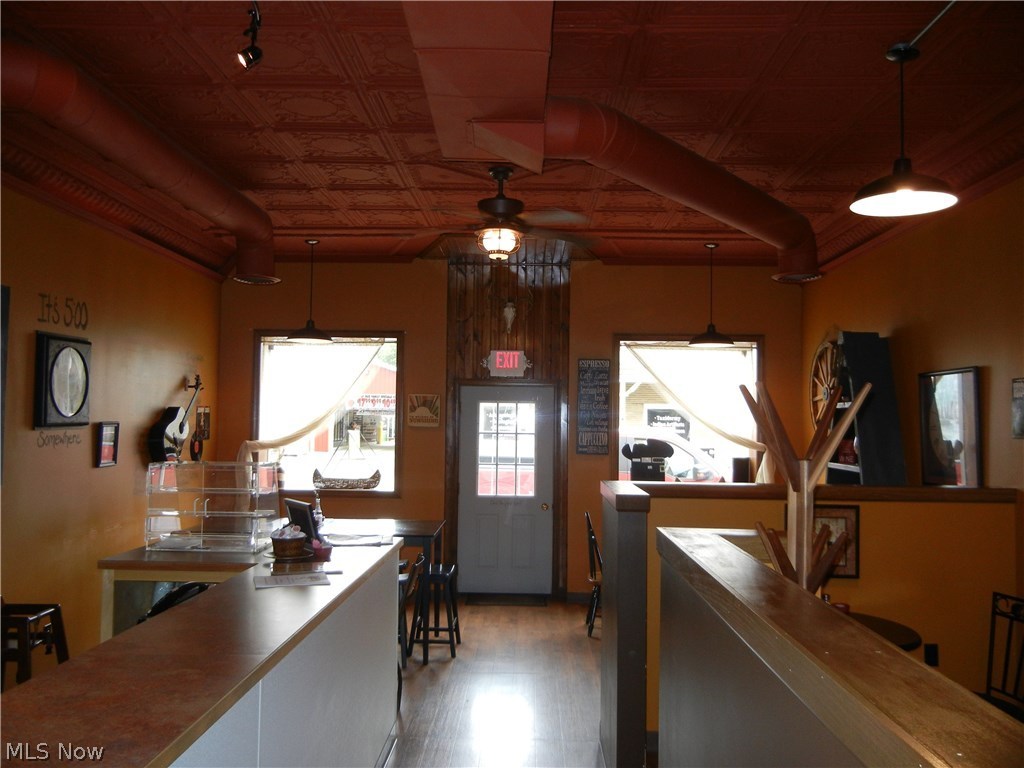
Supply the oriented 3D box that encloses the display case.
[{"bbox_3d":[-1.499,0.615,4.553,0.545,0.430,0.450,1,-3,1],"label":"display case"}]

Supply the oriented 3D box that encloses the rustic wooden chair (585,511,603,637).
[{"bbox_3d":[0.895,1.590,7.539,0.530,1.000,0.460,1,-2,1],"label":"rustic wooden chair"}]

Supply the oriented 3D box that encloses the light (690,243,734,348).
[{"bbox_3d":[1.770,-0.797,7.855,0.405,0.890,0.405,1,-3,1],"label":"light"}]

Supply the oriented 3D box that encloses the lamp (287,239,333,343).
[{"bbox_3d":[-1.718,-0.795,7.508,0.380,0.880,0.380,1,-2,1],"label":"lamp"}]

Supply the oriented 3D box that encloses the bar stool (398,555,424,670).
[{"bbox_3d":[-0.894,1.690,6.463,0.420,0.690,0.410,1,-2,1],"label":"bar stool"}]

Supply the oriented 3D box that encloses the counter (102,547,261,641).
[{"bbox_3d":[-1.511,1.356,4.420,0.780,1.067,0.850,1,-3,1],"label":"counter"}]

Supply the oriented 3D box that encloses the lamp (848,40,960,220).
[{"bbox_3d":[1.668,-1.100,3.786,0.410,0.675,0.410,1,-3,1],"label":"lamp"}]

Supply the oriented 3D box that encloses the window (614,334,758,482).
[{"bbox_3d":[1.712,0.323,8.677,1.420,1.520,0.120,1,-3,1],"label":"window"}]

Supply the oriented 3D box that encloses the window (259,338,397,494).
[{"bbox_3d":[-1.789,0.293,8.684,1.430,1.560,0.120,1,-2,1],"label":"window"}]

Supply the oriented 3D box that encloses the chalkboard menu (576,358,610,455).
[{"bbox_3d":[0.790,0.220,8.621,0.310,0.920,0.025,1,-2,1],"label":"chalkboard menu"}]

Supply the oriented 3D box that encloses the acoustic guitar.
[{"bbox_3d":[-2.813,0.277,7.480,0.125,1.000,0.410,1,-40,1],"label":"acoustic guitar"}]

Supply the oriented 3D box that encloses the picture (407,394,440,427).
[{"bbox_3d":[-0.854,0.261,8.646,0.315,0.315,0.025,1,-2,1],"label":"picture"}]

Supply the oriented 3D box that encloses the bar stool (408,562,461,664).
[{"bbox_3d":[-0.576,1.691,6.726,0.390,0.630,0.470,1,-3,1],"label":"bar stool"}]

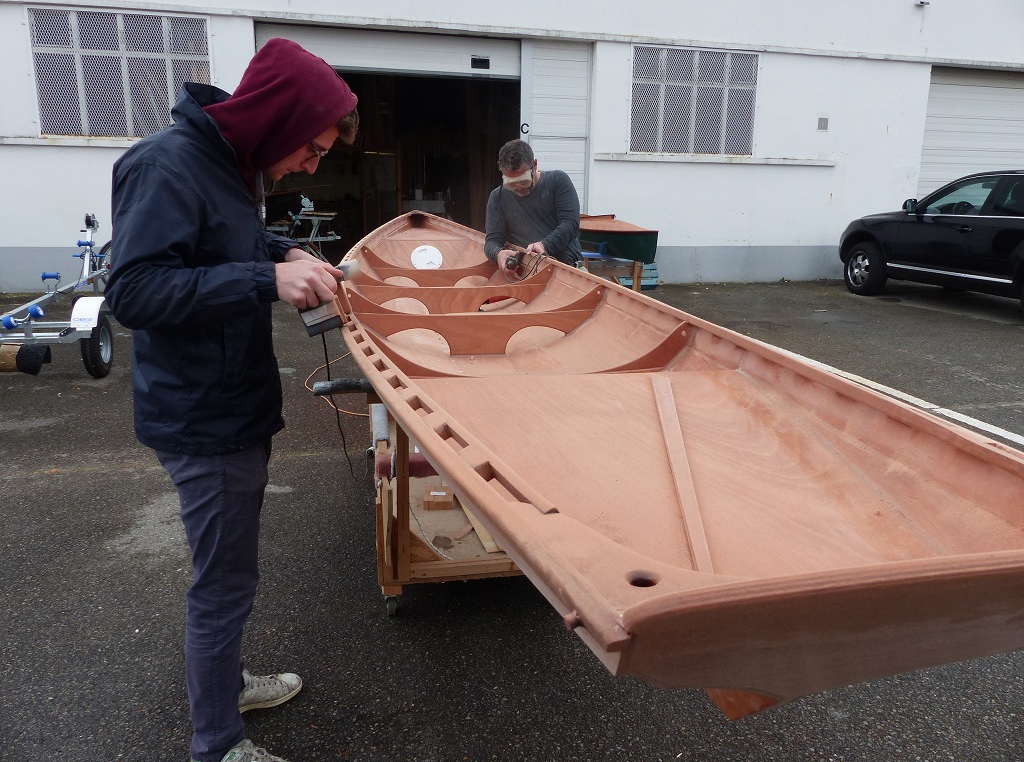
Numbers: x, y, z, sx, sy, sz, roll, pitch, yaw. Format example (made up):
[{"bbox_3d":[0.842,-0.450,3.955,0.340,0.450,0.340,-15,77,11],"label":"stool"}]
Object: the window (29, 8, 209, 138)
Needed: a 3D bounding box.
[{"bbox_3d":[-4.953,-3.894,9.504,2.145,1.552,0.100,-3,13,-13],"label":"window"}]

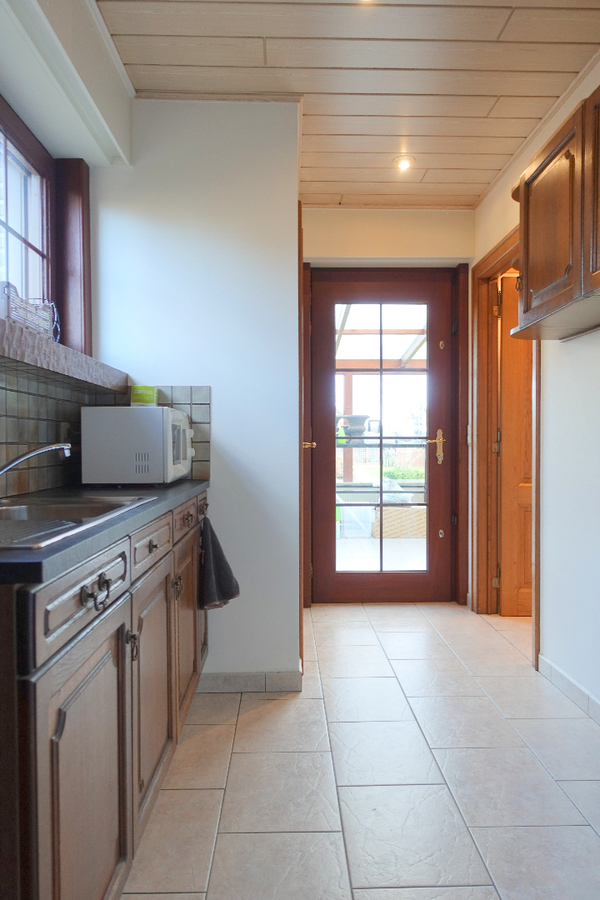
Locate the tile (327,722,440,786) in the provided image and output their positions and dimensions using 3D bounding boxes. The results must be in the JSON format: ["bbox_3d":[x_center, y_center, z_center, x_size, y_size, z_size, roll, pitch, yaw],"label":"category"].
[{"bbox_3d":[0.274,1.016,2.019,0.331,0.010,0.411,0,1,-1],"label":"tile"}]

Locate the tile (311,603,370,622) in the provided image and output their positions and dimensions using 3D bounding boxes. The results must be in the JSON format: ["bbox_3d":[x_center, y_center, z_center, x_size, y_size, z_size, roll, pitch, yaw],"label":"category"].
[{"bbox_3d":[0.232,0.973,3.602,0.326,0.011,0.402,0,1,-1],"label":"tile"}]

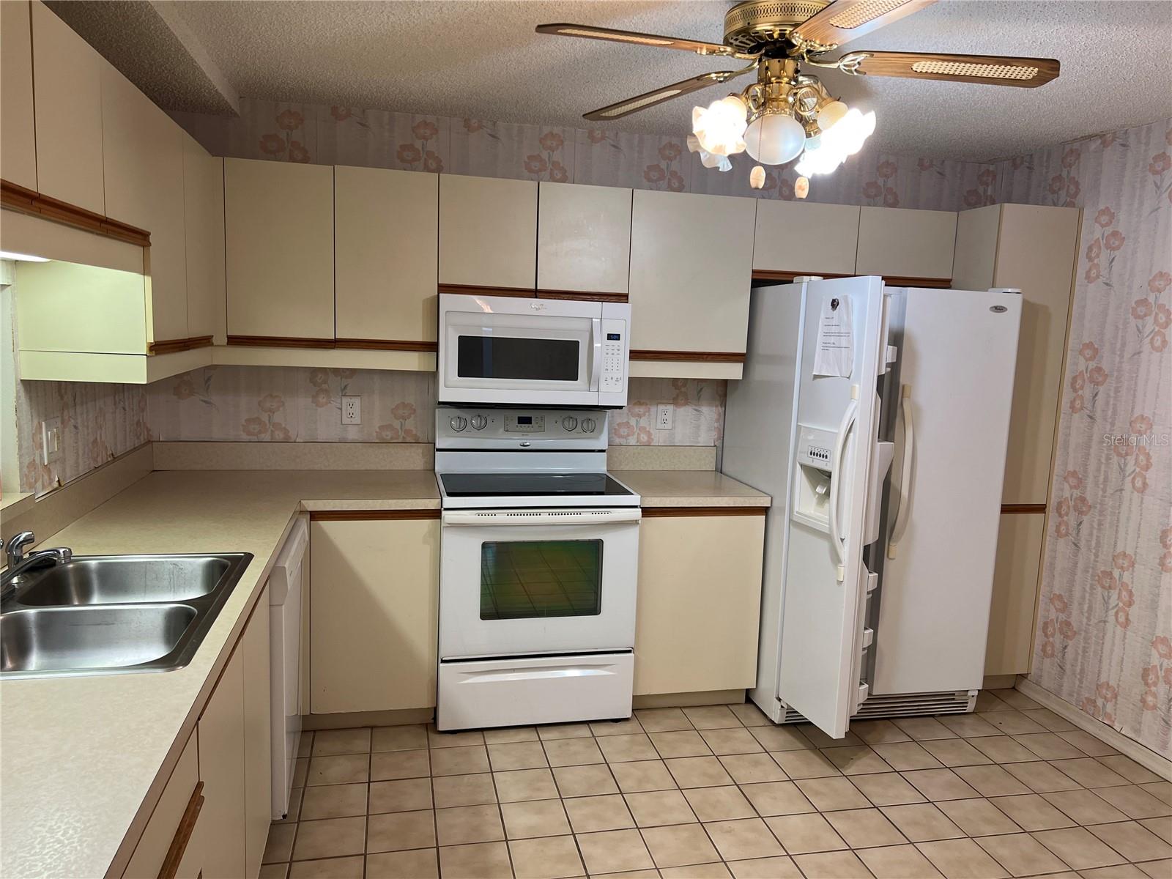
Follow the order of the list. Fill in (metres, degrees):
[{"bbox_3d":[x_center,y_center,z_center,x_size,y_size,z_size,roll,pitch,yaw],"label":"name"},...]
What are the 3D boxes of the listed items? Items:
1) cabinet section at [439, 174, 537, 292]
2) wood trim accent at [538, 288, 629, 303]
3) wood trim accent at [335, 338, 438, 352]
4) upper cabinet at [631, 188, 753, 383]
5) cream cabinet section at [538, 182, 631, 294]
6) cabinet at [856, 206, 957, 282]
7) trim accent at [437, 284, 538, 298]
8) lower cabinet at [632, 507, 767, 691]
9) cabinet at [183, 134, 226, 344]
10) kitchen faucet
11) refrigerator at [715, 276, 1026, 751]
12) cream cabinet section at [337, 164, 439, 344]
[{"bbox_3d":[-0.411,-0.814,3.571,0.382,0.433,0.313,1,7,-13],"label":"cabinet section"},{"bbox_3d":[-0.013,-0.576,3.542,0.378,0.037,0.022,1,8,-12],"label":"wood trim accent"},{"bbox_3d":[-0.772,-0.361,3.411,0.382,0.038,0.024,0,7,-12],"label":"wood trim accent"},{"bbox_3d":[0.400,-0.650,3.777,0.524,0.753,0.325,1,8,-12],"label":"upper cabinet"},{"bbox_3d":[-0.038,-0.810,3.656,0.382,0.433,0.313,1,7,-13],"label":"cream cabinet section"},{"bbox_3d":[1.355,-0.861,3.964,0.465,0.309,0.324,0,7,-12],"label":"cabinet"},{"bbox_3d":[-0.388,-0.580,3.465,0.379,0.038,0.024,0,7,-12],"label":"trim accent"},{"bbox_3d":[0.389,0.605,3.797,0.522,0.760,0.600,1,8,-12],"label":"lower cabinet"},{"bbox_3d":[-1.465,-0.664,2.973,0.334,0.653,0.450,0,7,-12],"label":"cabinet"},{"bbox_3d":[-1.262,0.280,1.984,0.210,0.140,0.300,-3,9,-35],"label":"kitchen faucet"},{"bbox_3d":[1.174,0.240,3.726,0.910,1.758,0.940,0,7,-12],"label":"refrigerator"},{"bbox_3d":[-0.790,-0.704,3.501,0.387,0.663,0.313,1,7,-13],"label":"cream cabinet section"}]

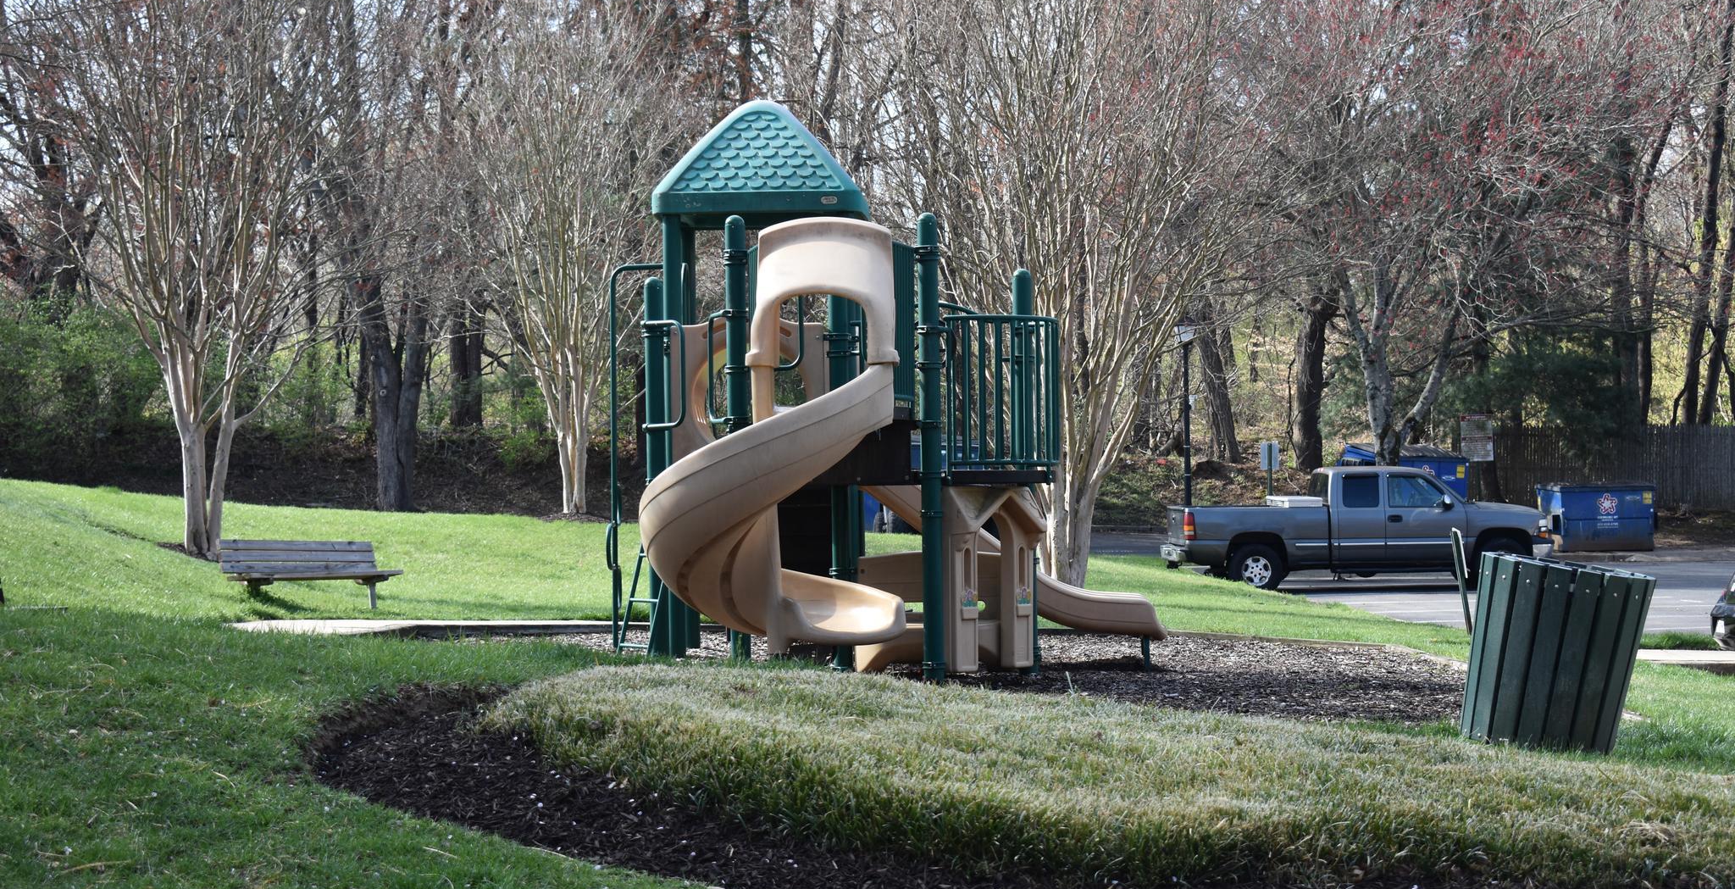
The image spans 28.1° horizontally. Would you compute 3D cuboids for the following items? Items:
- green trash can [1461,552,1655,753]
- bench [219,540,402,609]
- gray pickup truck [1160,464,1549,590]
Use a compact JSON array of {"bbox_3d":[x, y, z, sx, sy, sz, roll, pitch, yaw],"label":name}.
[{"bbox_3d":[2.810,0.855,14.300,0.690,0.760,0.690,11,3,0],"label":"green trash can"},{"bbox_3d":[-5.210,1.210,32.500,0.550,0.700,1.850,-1,-1,44],"label":"bench"},{"bbox_3d":[7.300,1.200,51.800,5.780,1.820,1.980,-1,0,-6],"label":"gray pickup truck"}]

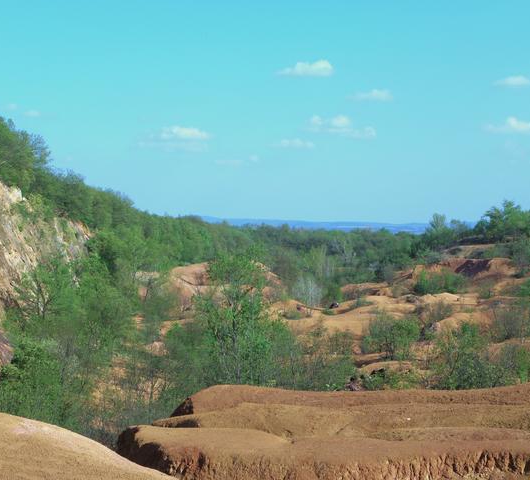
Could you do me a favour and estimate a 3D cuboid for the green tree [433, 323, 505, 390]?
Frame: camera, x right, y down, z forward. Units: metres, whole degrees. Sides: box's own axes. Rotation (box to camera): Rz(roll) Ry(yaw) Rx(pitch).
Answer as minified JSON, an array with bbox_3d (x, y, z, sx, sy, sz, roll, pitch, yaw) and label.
[{"bbox_3d":[8.927,5.085,46.000,3.140,2.970,2.830,0,1,0],"label":"green tree"}]

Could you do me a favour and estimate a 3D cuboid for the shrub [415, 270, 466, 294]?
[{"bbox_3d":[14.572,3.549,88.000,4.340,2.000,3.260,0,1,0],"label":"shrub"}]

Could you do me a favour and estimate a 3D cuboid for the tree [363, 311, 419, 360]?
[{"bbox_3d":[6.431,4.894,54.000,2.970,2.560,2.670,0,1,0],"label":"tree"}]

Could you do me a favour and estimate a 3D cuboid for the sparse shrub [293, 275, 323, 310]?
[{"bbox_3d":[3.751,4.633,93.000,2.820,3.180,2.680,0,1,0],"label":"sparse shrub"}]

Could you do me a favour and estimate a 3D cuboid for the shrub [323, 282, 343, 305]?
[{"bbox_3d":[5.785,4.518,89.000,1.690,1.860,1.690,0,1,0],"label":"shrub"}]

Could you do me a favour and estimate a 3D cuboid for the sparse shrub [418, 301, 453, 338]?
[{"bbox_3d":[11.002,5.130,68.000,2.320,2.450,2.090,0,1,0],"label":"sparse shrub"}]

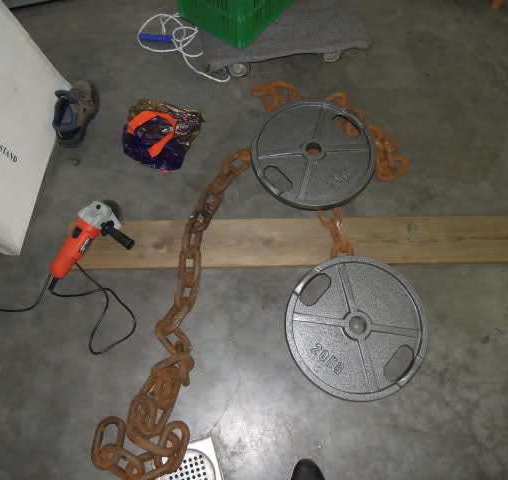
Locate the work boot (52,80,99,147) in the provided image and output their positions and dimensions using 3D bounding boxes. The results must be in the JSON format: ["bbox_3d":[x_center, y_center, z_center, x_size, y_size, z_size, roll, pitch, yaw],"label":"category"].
[{"bbox_3d":[-0.704,-0.528,1.750,0.110,0.115,0.290,7,68,3],"label":"work boot"}]

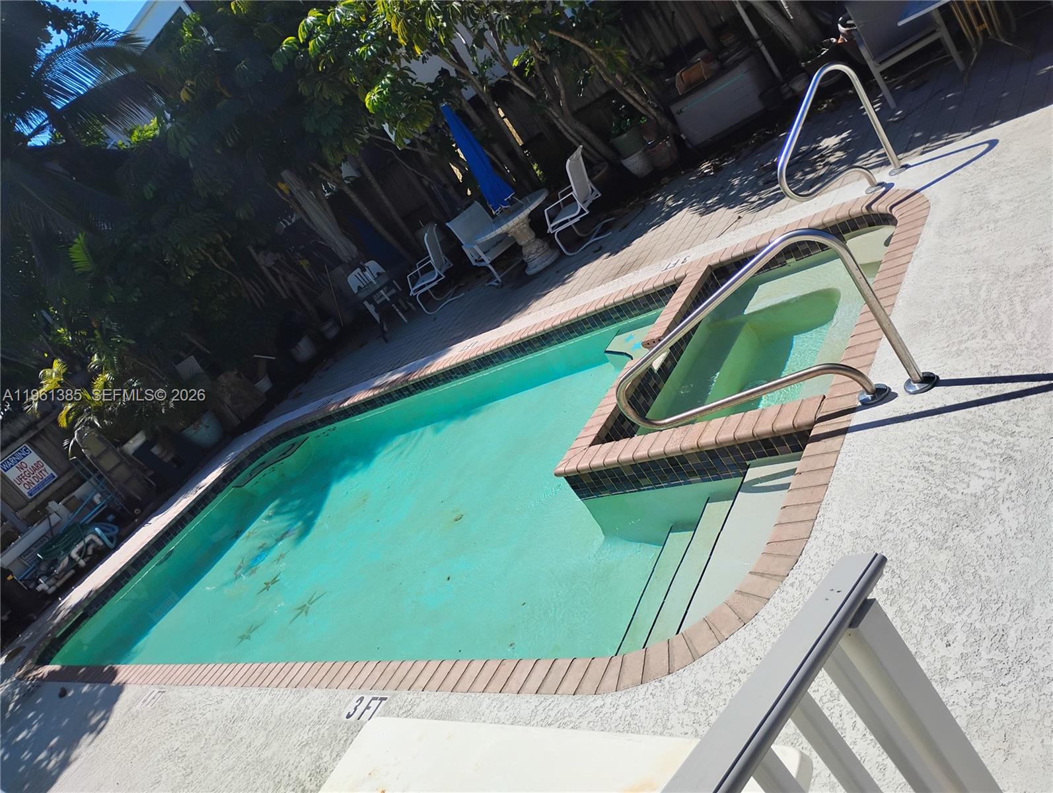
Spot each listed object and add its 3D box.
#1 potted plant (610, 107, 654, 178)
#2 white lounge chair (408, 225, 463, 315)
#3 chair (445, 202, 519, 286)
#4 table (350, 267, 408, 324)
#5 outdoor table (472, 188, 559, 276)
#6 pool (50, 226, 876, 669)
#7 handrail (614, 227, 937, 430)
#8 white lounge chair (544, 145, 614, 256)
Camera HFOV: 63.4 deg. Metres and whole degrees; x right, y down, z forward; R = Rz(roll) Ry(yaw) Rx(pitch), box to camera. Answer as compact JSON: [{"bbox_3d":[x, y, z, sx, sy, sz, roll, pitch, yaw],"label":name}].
[{"bbox_3d":[1.336,-3.290,11.132,0.447,0.884,0.447,-31,19,10],"label":"potted plant"},{"bbox_3d":[-1.327,-1.732,11.728,0.697,0.940,0.593,-30,19,14],"label":"white lounge chair"},{"bbox_3d":[-0.450,-1.939,10.739,0.593,0.940,0.697,-40,19,-16],"label":"chair"},{"bbox_3d":[-1.932,-1.299,12.098,0.978,0.682,0.978,-34,18,0],"label":"table"},{"bbox_3d":[0.001,-1.876,10.174,1.144,0.711,1.144,-31,19,12],"label":"outdoor table"},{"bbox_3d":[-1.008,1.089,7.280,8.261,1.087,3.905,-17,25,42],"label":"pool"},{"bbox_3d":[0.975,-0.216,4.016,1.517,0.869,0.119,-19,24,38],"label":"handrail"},{"bbox_3d":[0.529,-2.236,9.799,0.697,0.940,0.593,-25,20,26],"label":"white lounge chair"}]

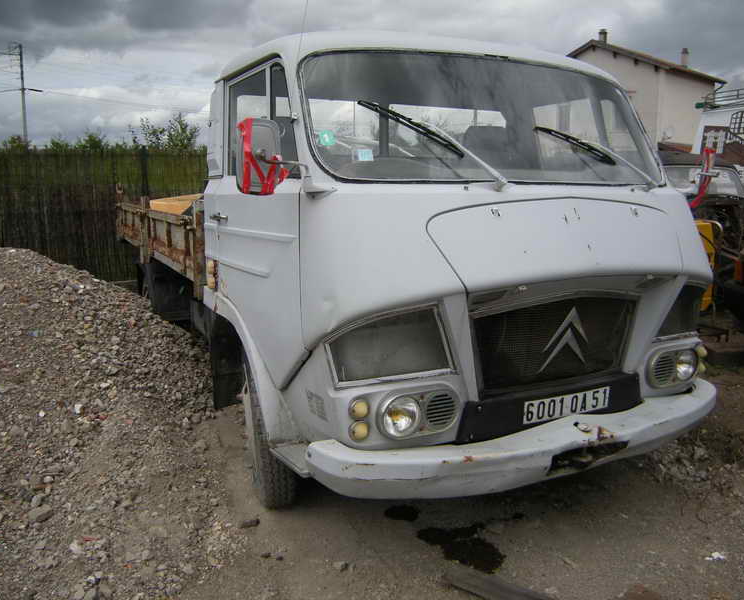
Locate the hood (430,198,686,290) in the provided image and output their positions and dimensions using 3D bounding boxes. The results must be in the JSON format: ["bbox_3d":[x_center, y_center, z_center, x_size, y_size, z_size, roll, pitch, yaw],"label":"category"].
[{"bbox_3d":[0.807,-0.232,2.514,1.320,0.330,0.200,-5,12,-28],"label":"hood"}]

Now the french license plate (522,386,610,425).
[{"bbox_3d":[0.797,0.425,2.630,0.468,0.093,0.015,-5,12,-28],"label":"french license plate"}]

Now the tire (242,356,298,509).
[{"bbox_3d":[-0.476,0.573,3.131,0.210,0.910,0.910,-2,11,-14],"label":"tire"}]

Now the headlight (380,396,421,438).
[{"bbox_3d":[0.088,0.408,2.292,0.157,0.157,0.085,-5,12,-28],"label":"headlight"}]

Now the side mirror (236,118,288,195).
[{"bbox_3d":[-0.363,-0.480,2.163,0.165,0.255,0.095,-5,12,-28],"label":"side mirror"}]

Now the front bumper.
[{"bbox_3d":[0.770,0.559,2.699,2.140,0.185,0.400,-5,12,-28],"label":"front bumper"}]

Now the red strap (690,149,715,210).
[{"bbox_3d":[1.689,-0.616,3.307,0.100,0.310,0.090,-5,12,-28],"label":"red strap"}]

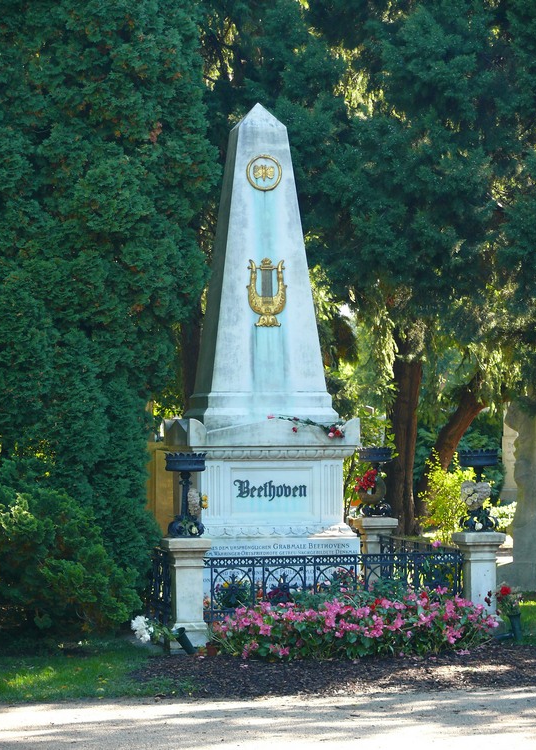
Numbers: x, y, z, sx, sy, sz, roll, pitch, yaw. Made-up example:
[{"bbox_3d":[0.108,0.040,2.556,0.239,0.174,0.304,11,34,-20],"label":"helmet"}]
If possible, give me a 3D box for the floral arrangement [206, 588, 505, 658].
[{"bbox_3d":[0.599,1.814,18.162,2.050,0.460,0.720,0,-1,-11],"label":"floral arrangement"}]

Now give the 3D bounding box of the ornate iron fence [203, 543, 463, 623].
[{"bbox_3d":[0.242,1.624,19.951,2.205,0.478,2.921,0,-1,-11],"label":"ornate iron fence"}]

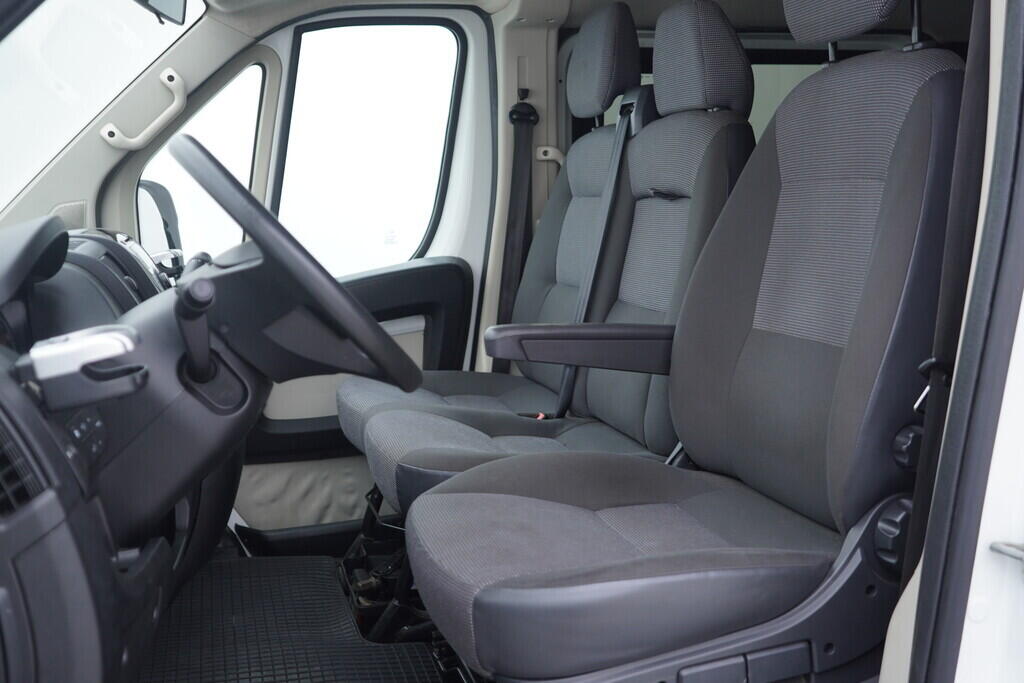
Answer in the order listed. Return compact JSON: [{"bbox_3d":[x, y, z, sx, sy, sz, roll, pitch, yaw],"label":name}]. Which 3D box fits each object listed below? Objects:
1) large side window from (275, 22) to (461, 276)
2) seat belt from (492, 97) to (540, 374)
[{"bbox_3d":[-0.362,-0.438,2.468,0.460,0.630,0.055,-2,21,-17],"label":"large side window"},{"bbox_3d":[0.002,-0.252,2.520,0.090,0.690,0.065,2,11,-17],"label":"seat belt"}]

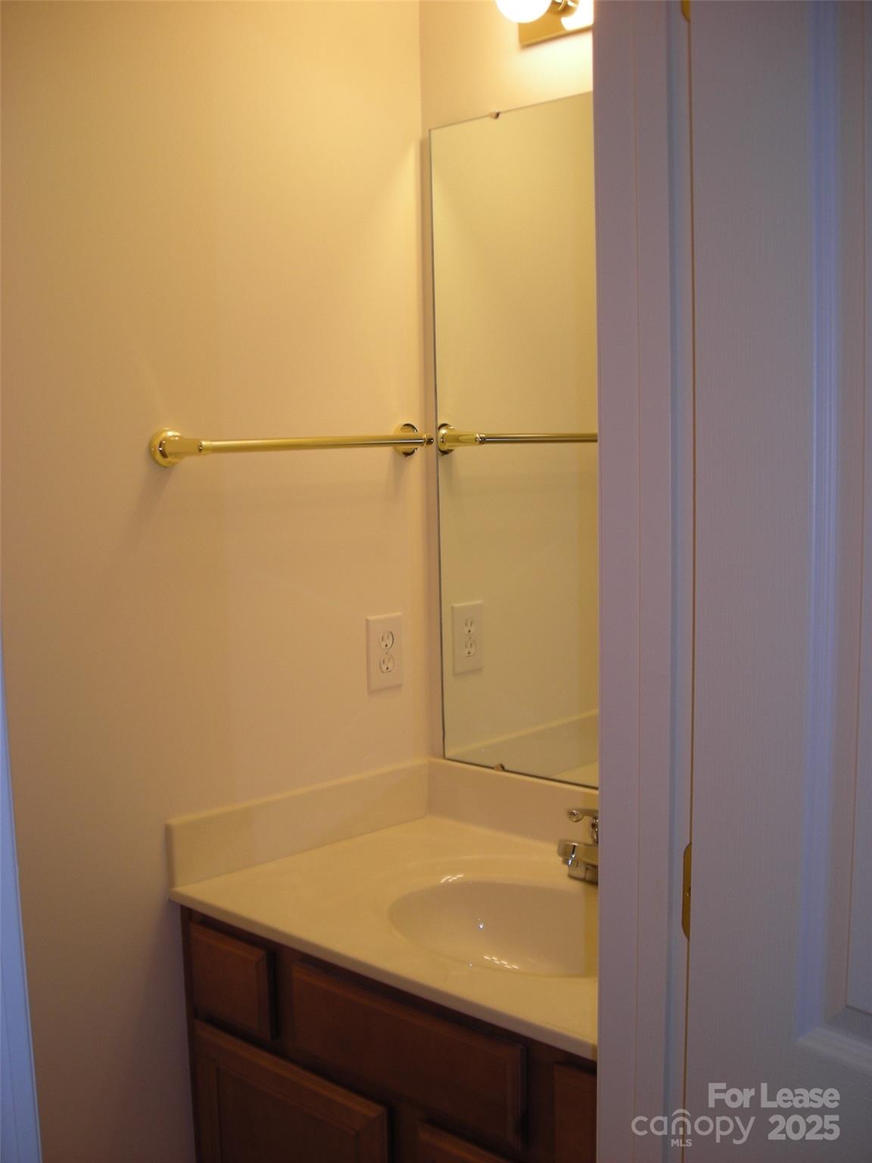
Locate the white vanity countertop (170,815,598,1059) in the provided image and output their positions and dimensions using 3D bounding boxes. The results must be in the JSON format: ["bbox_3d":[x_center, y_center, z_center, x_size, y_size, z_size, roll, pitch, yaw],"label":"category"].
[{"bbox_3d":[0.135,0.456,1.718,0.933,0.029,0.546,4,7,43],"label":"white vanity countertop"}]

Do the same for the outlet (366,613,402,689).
[{"bbox_3d":[-0.082,0.118,2.134,0.008,0.123,0.079,4,7,43],"label":"outlet"}]

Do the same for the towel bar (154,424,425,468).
[{"bbox_3d":[-0.189,-0.211,1.945,0.077,0.056,0.540,4,7,43],"label":"towel bar"}]

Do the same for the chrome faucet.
[{"bbox_3d":[0.224,0.373,1.804,0.155,0.128,0.158,4,7,43],"label":"chrome faucet"}]

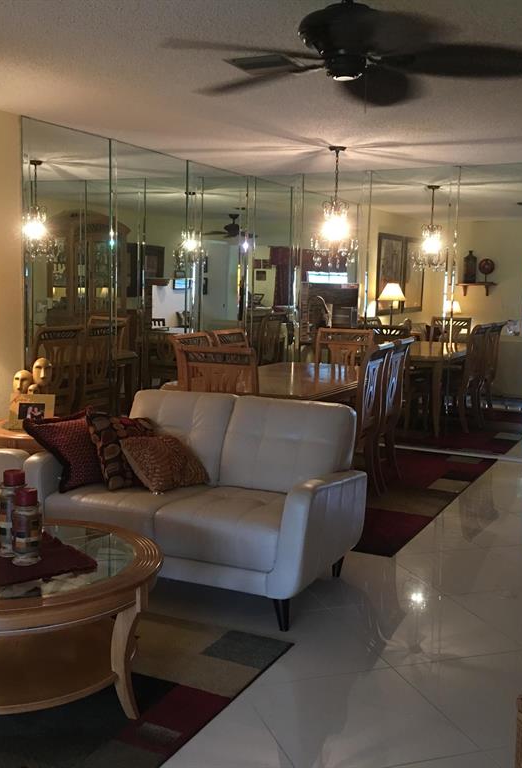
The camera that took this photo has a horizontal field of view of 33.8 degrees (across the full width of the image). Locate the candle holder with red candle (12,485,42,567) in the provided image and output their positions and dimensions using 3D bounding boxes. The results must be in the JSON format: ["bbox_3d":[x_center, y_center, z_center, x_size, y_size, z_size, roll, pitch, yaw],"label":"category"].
[{"bbox_3d":[-0.814,0.494,2.982,0.097,0.250,0.097,1,7,0],"label":"candle holder with red candle"}]

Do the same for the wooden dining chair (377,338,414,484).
[{"bbox_3d":[0.771,0.208,6.213,0.560,1.050,0.470,4,7,27],"label":"wooden dining chair"}]

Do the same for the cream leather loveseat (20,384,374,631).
[{"bbox_3d":[-0.295,0.525,4.118,1.430,0.855,0.840,4,7,25],"label":"cream leather loveseat"}]

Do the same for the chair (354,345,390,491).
[{"bbox_3d":[0.605,0.248,5.800,0.570,1.050,0.480,4,7,26],"label":"chair"}]

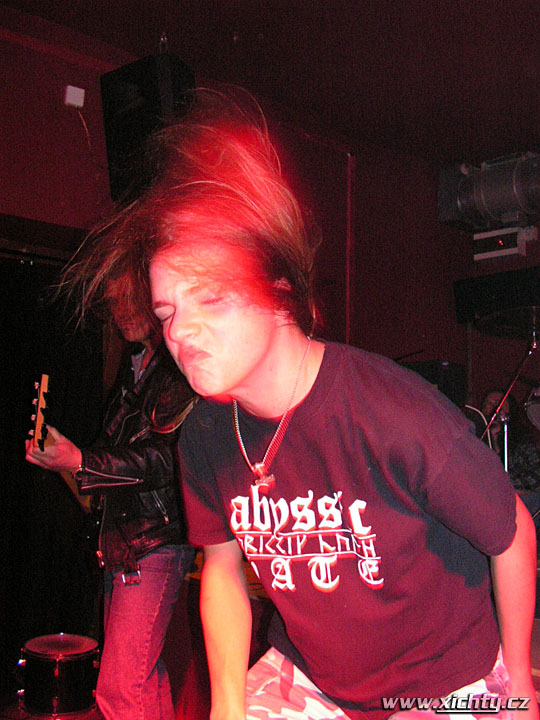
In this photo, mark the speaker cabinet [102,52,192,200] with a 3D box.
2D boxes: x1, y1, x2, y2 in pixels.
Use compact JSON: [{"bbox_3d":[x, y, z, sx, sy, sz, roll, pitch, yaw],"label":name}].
[{"bbox_3d":[-0.500,-1.029,3.451,0.395,0.580,0.310,-3,3,35],"label":"speaker cabinet"}]

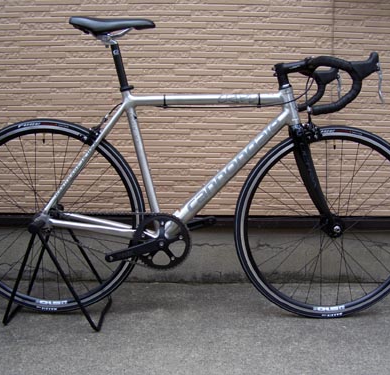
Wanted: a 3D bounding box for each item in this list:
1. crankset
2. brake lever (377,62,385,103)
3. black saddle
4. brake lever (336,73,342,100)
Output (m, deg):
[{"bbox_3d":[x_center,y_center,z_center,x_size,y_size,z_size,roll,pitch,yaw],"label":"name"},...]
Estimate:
[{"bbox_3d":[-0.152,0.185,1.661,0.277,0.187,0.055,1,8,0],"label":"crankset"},{"bbox_3d":[0.533,-0.298,1.450,0.024,0.122,0.017,-7,8,1],"label":"brake lever"},{"bbox_3d":[-0.258,-0.511,1.622,0.268,0.062,0.142,1,8,0],"label":"black saddle"},{"bbox_3d":[0.528,-0.360,1.843,0.024,0.120,0.017,-7,8,1],"label":"brake lever"}]

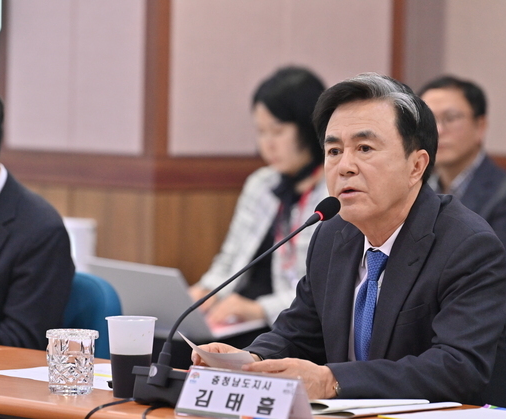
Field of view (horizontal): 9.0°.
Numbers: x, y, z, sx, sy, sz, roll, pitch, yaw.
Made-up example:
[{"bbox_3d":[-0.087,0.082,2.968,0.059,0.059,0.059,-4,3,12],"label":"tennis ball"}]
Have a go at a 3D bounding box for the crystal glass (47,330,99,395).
[{"bbox_3d":[-0.298,0.251,5.347,0.086,0.102,0.086,1,2,0],"label":"crystal glass"}]

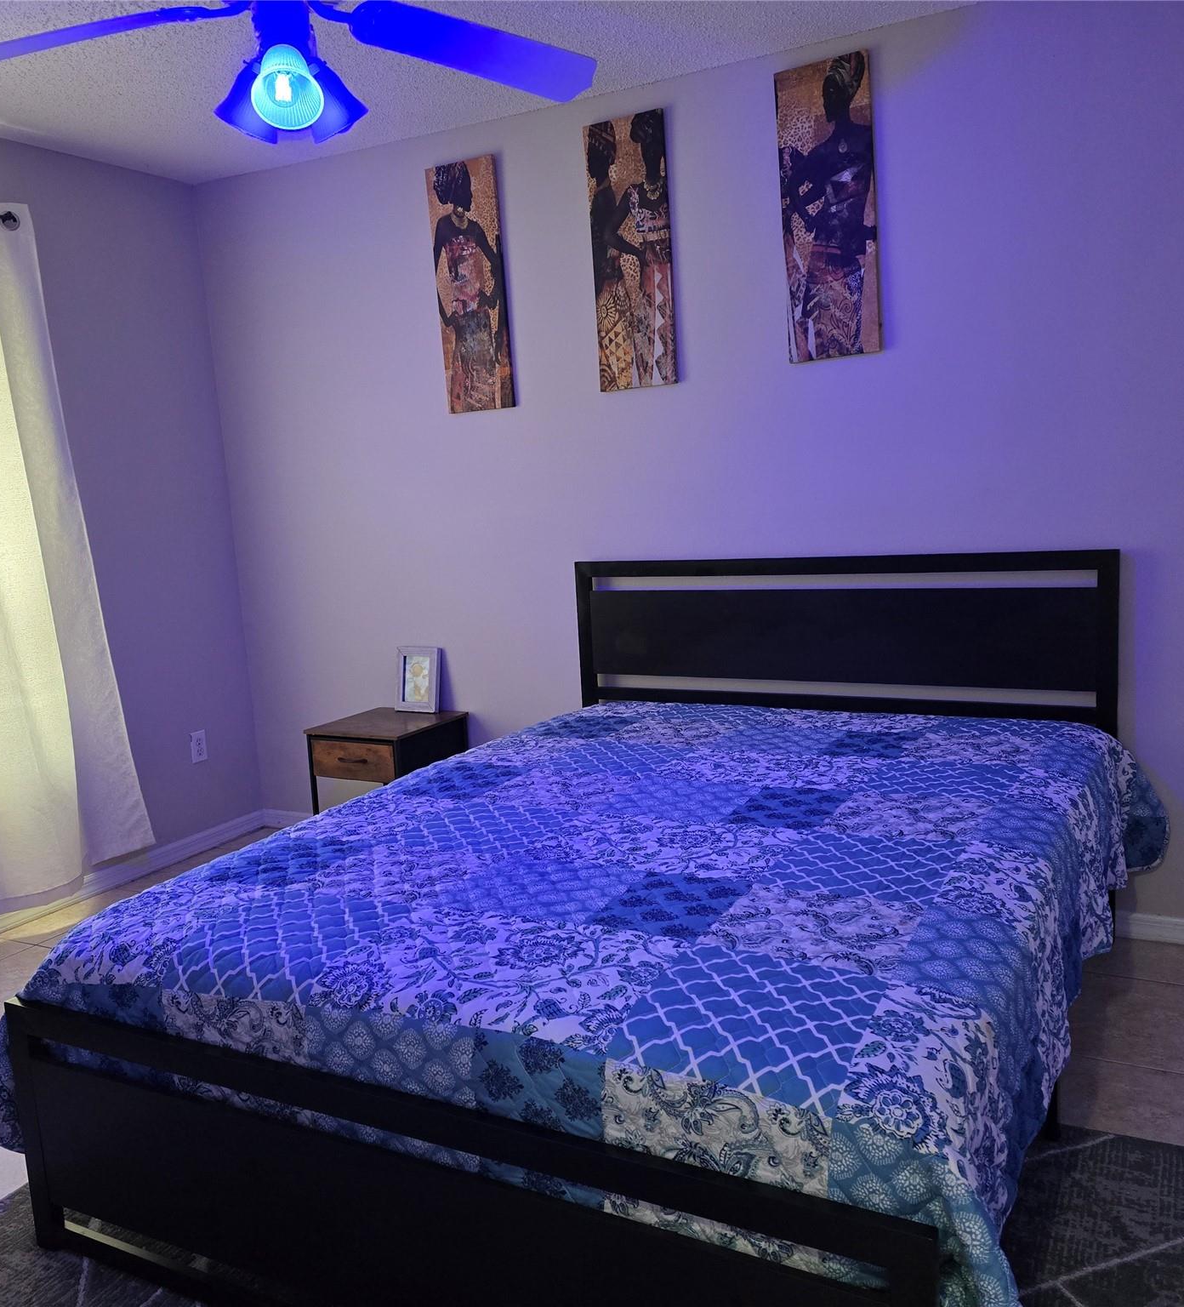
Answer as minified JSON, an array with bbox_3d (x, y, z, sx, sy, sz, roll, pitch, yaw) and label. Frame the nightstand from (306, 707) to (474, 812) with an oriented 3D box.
[{"bbox_3d":[-0.682,0.490,4.003,0.395,0.515,0.396,2,10,29],"label":"nightstand"}]

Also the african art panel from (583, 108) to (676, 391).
[{"bbox_3d":[0.119,-1.194,3.477,0.257,0.780,0.025,1,10,29],"label":"african art panel"}]

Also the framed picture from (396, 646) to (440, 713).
[{"bbox_3d":[-0.616,0.094,4.103,0.174,0.228,0.028,2,-1,29],"label":"framed picture"}]

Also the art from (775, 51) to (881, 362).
[{"bbox_3d":[0.651,-1.208,3.181,0.255,0.776,0.025,1,10,29],"label":"art"}]

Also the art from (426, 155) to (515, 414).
[{"bbox_3d":[-0.390,-1.185,3.760,0.255,0.780,0.025,1,10,29],"label":"art"}]

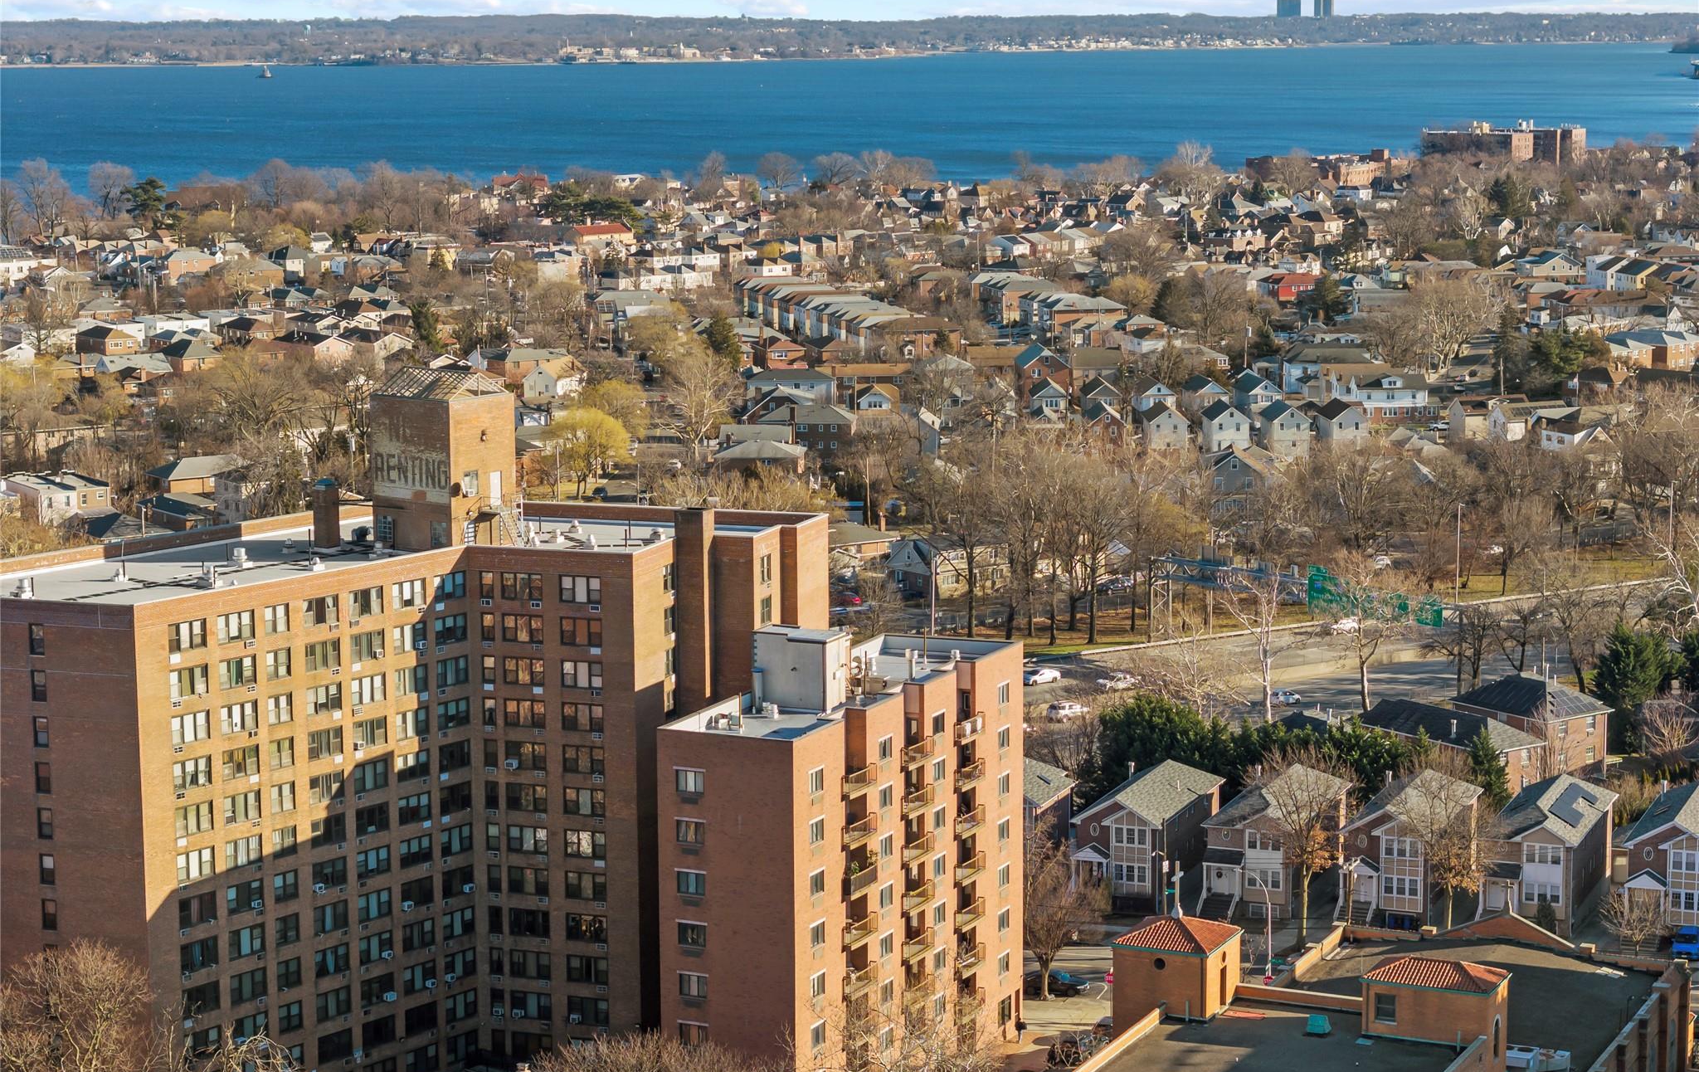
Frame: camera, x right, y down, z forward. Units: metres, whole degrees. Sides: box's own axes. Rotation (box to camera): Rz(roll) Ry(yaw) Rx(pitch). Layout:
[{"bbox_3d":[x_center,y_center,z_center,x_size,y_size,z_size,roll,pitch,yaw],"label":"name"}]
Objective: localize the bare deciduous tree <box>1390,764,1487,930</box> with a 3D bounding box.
[{"bbox_3d":[41.314,22.809,240.461,6.776,13.607,6.776,0,9,0],"label":"bare deciduous tree"}]

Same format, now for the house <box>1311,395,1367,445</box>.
[{"bbox_3d":[75.891,-16.549,529.360,5.600,7.800,11.800,-1,9,-3],"label":"house"}]

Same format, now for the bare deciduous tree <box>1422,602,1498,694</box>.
[{"bbox_3d":[58.376,10.762,325.486,7.200,9.200,7.200,0,9,0],"label":"bare deciduous tree"}]

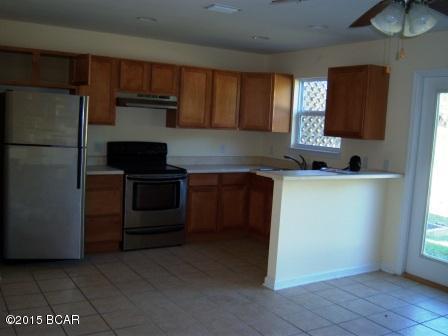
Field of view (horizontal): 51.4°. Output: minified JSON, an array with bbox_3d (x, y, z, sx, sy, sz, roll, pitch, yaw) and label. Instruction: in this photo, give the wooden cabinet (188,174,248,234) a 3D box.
[{"bbox_3d":[-0.252,0.402,6.046,0.885,0.815,0.620,-1,7,-31],"label":"wooden cabinet"}]

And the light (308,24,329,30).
[{"bbox_3d":[0.916,-1.349,4.479,0.180,0.040,0.180,3,6,0],"label":"light"}]

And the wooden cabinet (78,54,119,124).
[{"bbox_3d":[-1.484,-0.877,5.292,0.445,0.754,0.325,-1,7,-31],"label":"wooden cabinet"}]

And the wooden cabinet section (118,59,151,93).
[{"bbox_3d":[-1.121,-1.069,5.508,0.381,0.357,0.328,-1,7,-31],"label":"wooden cabinet section"}]

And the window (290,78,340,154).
[{"bbox_3d":[1.157,-0.664,5.790,0.100,0.910,0.915,-1,7,-31],"label":"window"}]

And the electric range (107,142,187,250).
[{"bbox_3d":[-0.927,0.300,5.566,0.765,1.170,0.670,-1,7,-31],"label":"electric range"}]

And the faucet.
[{"bbox_3d":[0.900,-0.054,5.803,0.260,0.210,0.100,-1,7,-31],"label":"faucet"}]

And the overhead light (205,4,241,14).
[{"bbox_3d":[-0.007,-1.333,3.929,0.300,0.050,0.180,-1,7,-31],"label":"overhead light"}]

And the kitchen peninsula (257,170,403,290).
[{"bbox_3d":[1.006,0.559,4.642,1.480,1.045,0.380,-1,7,-31],"label":"kitchen peninsula"}]

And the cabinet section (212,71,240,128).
[{"bbox_3d":[-0.051,-0.890,6.181,0.459,0.759,0.328,-1,7,-31],"label":"cabinet section"}]

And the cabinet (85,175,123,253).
[{"bbox_3d":[-1.479,0.448,5.303,0.445,0.875,0.620,-1,7,-31],"label":"cabinet"}]

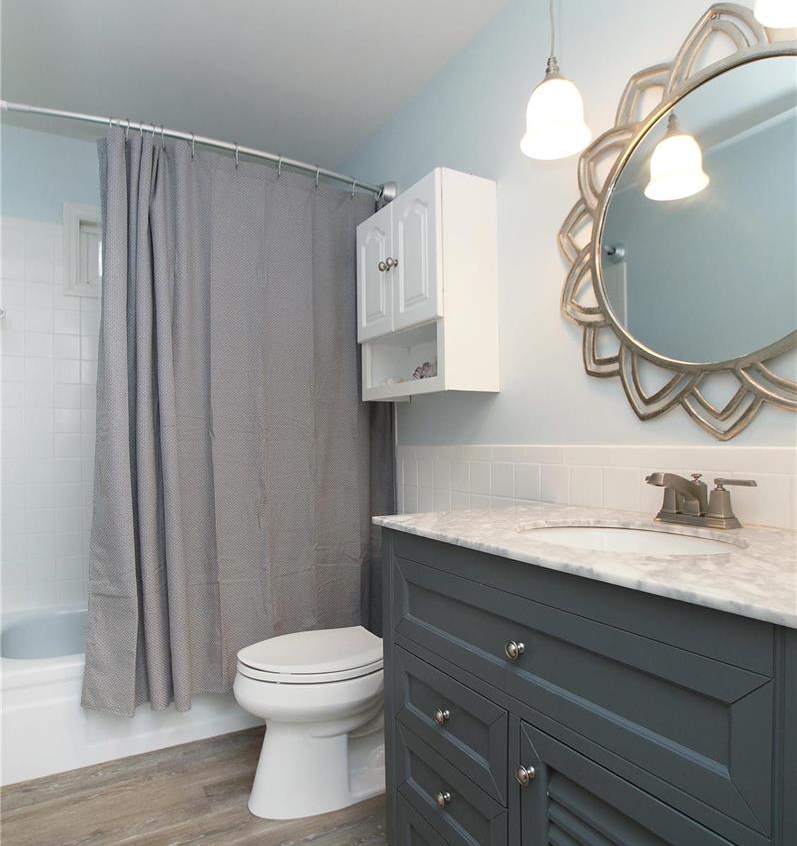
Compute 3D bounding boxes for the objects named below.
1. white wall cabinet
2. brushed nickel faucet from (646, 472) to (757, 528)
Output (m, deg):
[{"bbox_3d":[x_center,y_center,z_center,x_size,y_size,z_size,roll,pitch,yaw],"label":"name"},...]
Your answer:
[{"bbox_3d":[0.084,-0.430,1.896,0.230,0.682,0.535,1,-3,-31],"label":"white wall cabinet"},{"bbox_3d":[0.577,0.157,1.091,0.160,0.110,0.225,1,-3,-31],"label":"brushed nickel faucet"}]

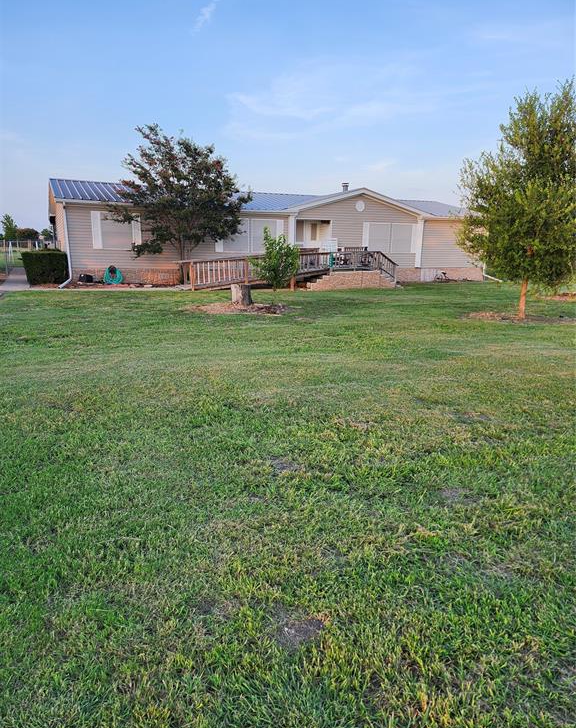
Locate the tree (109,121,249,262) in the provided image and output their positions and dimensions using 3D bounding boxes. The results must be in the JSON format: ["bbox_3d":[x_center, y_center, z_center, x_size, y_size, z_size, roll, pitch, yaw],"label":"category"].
[{"bbox_3d":[-4.161,-5.924,19.392,5.200,5.901,4.800,-2,13,-12],"label":"tree"}]

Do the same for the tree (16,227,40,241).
[{"bbox_3d":[-55.938,-27.376,110.000,4.700,4.600,4.600,-6,14,-26],"label":"tree"}]

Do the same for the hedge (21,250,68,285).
[{"bbox_3d":[-9.411,-3.706,19.581,1.650,1.215,1.500,-5,14,-25],"label":"hedge"}]

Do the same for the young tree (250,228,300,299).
[{"bbox_3d":[-0.307,-2.401,12.759,1.280,1.954,1.200,0,13,-2],"label":"young tree"}]

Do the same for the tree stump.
[{"bbox_3d":[-1.206,-1.829,13.349,0.540,0.552,0.480,0,13,-5],"label":"tree stump"}]

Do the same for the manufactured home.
[{"bbox_3d":[-0.768,-7.028,27.756,21.754,4.429,10.352,-5,14,-25],"label":"manufactured home"}]

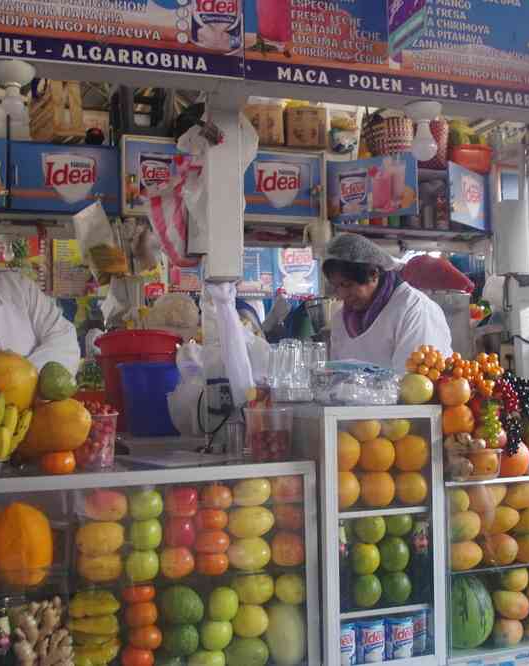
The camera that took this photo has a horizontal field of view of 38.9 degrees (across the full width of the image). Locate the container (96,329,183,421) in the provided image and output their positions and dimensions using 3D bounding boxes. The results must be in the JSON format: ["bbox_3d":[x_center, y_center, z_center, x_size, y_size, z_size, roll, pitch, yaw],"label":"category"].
[{"bbox_3d":[-0.381,0.149,2.263,0.270,0.300,0.270,0,-3,-17],"label":"container"}]

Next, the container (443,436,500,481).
[{"bbox_3d":[0.563,0.338,2.031,0.142,0.095,0.135,0,-3,-17],"label":"container"}]

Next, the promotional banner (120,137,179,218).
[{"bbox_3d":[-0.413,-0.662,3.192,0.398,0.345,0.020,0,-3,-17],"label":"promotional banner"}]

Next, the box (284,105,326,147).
[{"bbox_3d":[0.159,-0.931,3.537,0.200,0.195,0.220,0,-3,-17],"label":"box"}]

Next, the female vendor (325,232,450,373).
[{"bbox_3d":[0.419,0.444,2.363,0.500,1.520,0.420,-2,-2,35],"label":"female vendor"}]

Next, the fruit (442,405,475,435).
[{"bbox_3d":[0.540,0.239,2.080,0.092,0.086,0.092,0,-1,-19],"label":"fruit"}]

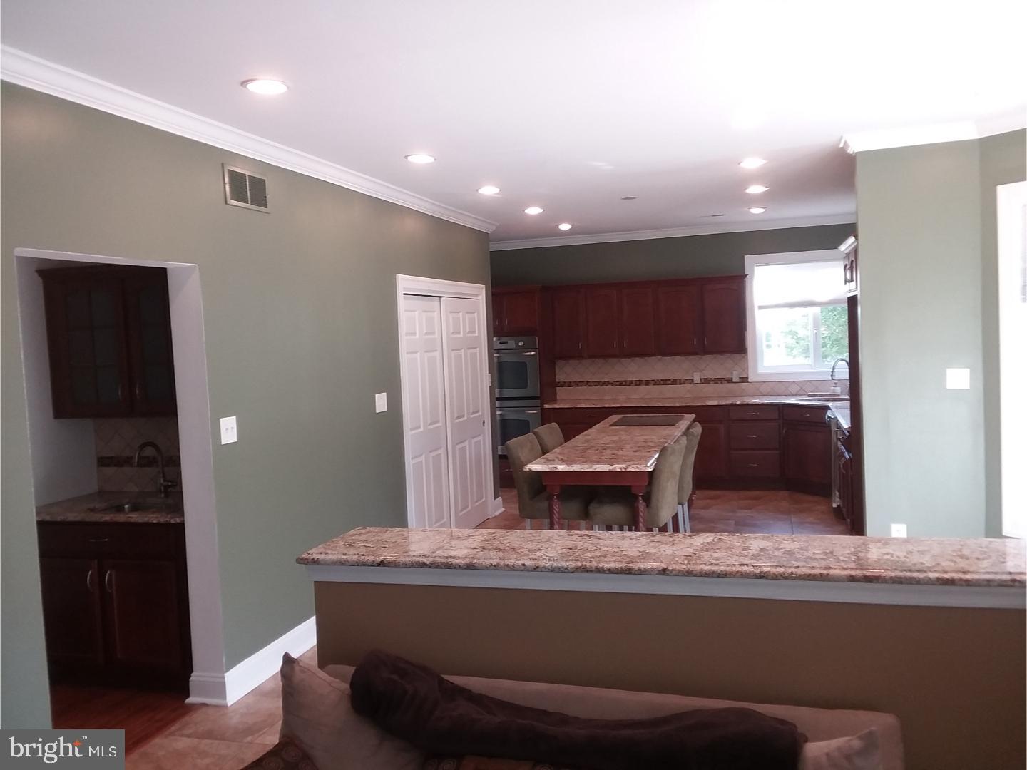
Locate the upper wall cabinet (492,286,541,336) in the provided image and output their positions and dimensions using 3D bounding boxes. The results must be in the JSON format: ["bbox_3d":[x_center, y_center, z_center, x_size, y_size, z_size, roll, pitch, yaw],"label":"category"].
[{"bbox_3d":[-0.045,-0.784,9.383,0.840,0.490,0.650,-2,3,17],"label":"upper wall cabinet"}]

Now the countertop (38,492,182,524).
[{"bbox_3d":[-2.005,0.648,4.556,1.050,0.040,0.660,-2,4,16],"label":"countertop"}]

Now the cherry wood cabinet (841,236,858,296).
[{"bbox_3d":[2.450,-0.753,5.489,0.630,0.352,0.860,-2,3,17],"label":"cherry wood cabinet"}]

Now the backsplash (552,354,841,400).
[{"bbox_3d":[2.017,-0.107,9.154,3.200,0.460,0.025,-2,3,17],"label":"backsplash"}]

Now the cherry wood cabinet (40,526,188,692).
[{"bbox_3d":[-1.981,1.096,4.593,1.030,0.870,0.620,-2,4,16],"label":"cherry wood cabinet"}]

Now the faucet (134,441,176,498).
[{"bbox_3d":[-1.817,0.433,4.356,0.115,0.291,0.220,-2,3,17],"label":"faucet"}]

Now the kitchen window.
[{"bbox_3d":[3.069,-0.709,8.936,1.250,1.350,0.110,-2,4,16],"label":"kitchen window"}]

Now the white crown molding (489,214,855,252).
[{"bbox_3d":[1.615,-1.625,9.300,4.150,0.095,0.100,-2,4,16],"label":"white crown molding"}]

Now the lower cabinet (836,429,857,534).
[{"bbox_3d":[2.837,0.740,6.520,0.610,0.880,1.330,-2,4,16],"label":"lower cabinet"}]

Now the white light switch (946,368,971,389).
[{"bbox_3d":[2.510,-0.035,4.851,0.117,0.118,0.012,-2,3,17],"label":"white light switch"}]

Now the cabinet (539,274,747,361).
[{"bbox_3d":[1.446,-0.704,9.288,2.120,0.805,0.350,-2,4,16],"label":"cabinet"}]

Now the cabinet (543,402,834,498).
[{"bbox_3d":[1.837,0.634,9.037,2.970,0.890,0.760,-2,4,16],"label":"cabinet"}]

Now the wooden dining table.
[{"bbox_3d":[0.820,0.812,6.123,0.735,0.914,2.860,-2,3,17],"label":"wooden dining table"}]

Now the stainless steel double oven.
[{"bbox_3d":[-0.003,0.119,9.393,0.765,1.277,0.610,-2,3,17],"label":"stainless steel double oven"}]

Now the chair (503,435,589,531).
[{"bbox_3d":[0.320,0.848,6.442,0.605,0.920,0.490,-2,4,16],"label":"chair"}]

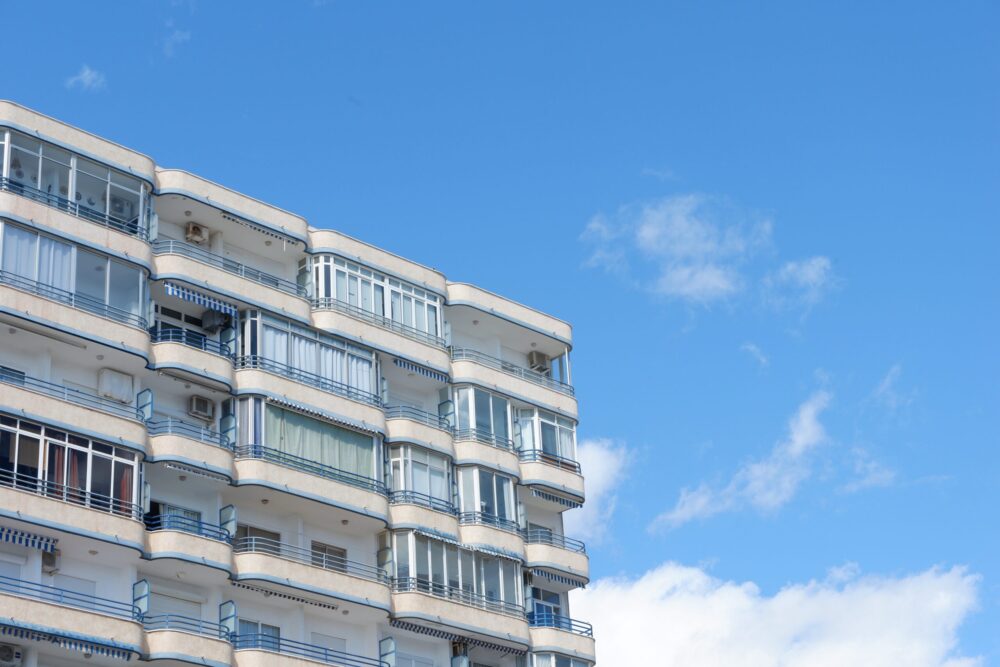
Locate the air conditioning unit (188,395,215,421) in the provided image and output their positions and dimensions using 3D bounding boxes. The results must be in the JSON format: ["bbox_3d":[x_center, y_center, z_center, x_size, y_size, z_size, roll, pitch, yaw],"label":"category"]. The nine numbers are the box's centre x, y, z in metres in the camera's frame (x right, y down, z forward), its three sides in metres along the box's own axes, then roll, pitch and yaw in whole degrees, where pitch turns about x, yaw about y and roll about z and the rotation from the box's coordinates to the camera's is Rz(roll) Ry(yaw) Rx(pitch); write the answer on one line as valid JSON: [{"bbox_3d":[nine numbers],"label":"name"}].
[{"bbox_3d":[-8.946,2.286,62.310,0.710,0.530,0.300,21,-34,-41],"label":"air conditioning unit"}]

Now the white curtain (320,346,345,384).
[{"bbox_3d":[-5.191,1.176,64.821,0.974,1.486,0.103,21,-34,-41],"label":"white curtain"}]

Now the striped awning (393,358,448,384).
[{"bbox_3d":[-2.587,1.234,67.417,2.338,0.295,0.254,21,-34,-41],"label":"striped awning"}]

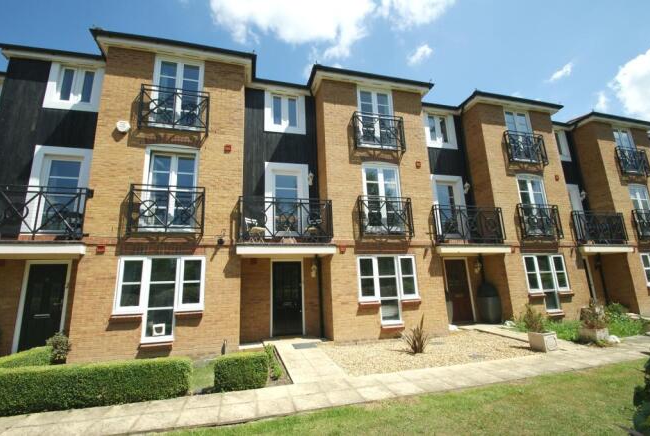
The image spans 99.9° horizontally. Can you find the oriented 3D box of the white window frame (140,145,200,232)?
[{"bbox_3d":[-3.692,-0.727,6.565,1.196,2.131,0.140,1,-12,-14],"label":"white window frame"}]

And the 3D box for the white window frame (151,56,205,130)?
[{"bbox_3d":[-3.770,-3.186,7.007,1.170,2.090,0.100,1,-12,-14],"label":"white window frame"}]

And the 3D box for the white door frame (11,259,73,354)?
[{"bbox_3d":[-6.344,2.021,6.152,0.920,2.100,0.100,1,-12,-14],"label":"white door frame"}]

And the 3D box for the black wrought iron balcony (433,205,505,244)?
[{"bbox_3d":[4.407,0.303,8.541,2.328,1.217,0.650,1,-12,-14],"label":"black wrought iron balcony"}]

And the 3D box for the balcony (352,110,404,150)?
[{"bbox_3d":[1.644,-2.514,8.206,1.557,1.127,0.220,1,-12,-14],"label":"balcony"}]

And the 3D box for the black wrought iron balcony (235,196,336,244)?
[{"bbox_3d":[-0.962,0.066,6.892,2.354,1.143,0.220,1,-12,-14],"label":"black wrought iron balcony"}]

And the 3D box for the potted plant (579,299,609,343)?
[{"bbox_3d":[6.009,2.348,6.177,0.400,0.850,0.400,1,-12,-14],"label":"potted plant"}]

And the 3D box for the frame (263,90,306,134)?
[{"bbox_3d":[-1.224,-3.294,8.611,1.280,1.366,0.140,1,-12,-14],"label":"frame"}]

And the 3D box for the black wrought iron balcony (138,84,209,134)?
[{"bbox_3d":[-3.685,-2.649,6.768,1.533,1.143,0.180,1,-12,-14],"label":"black wrought iron balcony"}]

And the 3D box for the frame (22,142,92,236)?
[{"bbox_3d":[-6.463,-0.670,6.719,1.290,2.251,0.140,1,-12,-14],"label":"frame"}]

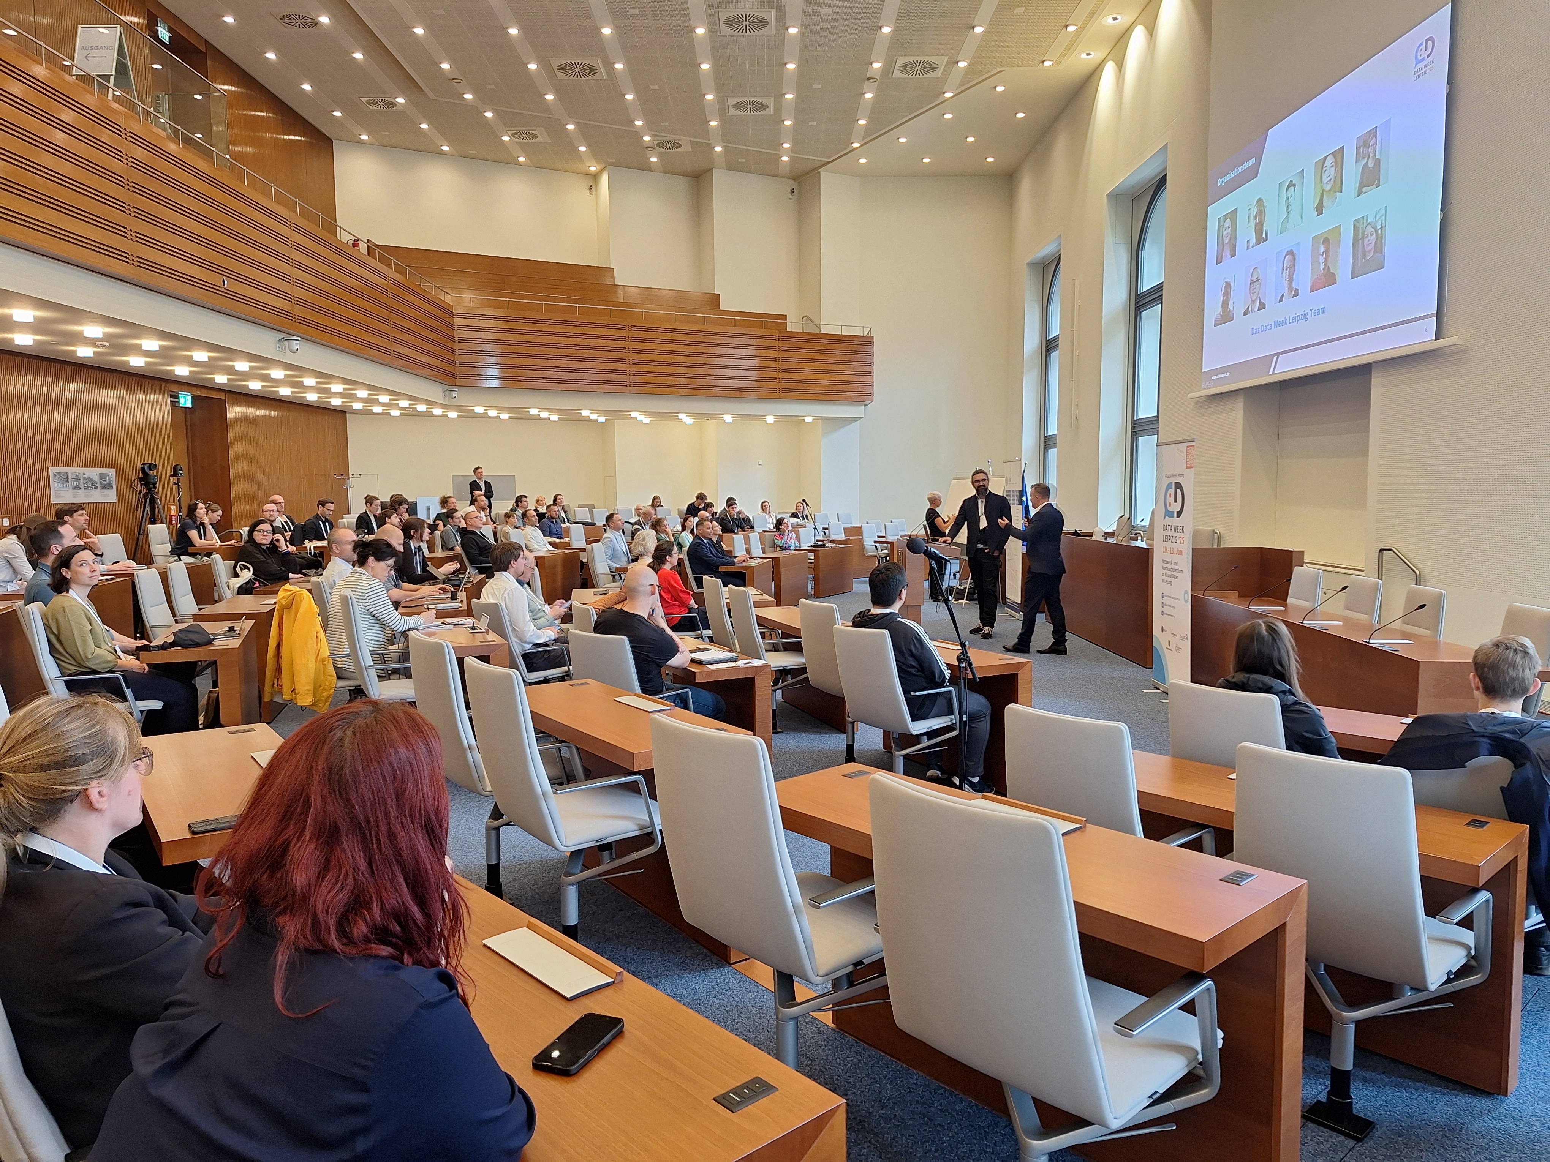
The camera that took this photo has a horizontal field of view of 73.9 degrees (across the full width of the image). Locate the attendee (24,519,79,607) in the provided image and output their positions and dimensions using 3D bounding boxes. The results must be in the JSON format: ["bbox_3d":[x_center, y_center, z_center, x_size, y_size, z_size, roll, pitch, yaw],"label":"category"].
[{"bbox_3d":[-3.836,0.350,5.862,0.820,1.402,0.540,-2,5,-17],"label":"attendee"}]

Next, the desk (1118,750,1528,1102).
[{"bbox_3d":[1.532,1.041,3.276,0.455,0.740,1.290,-5,7,-43],"label":"desk"}]

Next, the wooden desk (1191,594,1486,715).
[{"bbox_3d":[3.965,0.638,7.627,0.580,0.750,4.150,0,5,5],"label":"wooden desk"}]

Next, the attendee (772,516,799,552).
[{"bbox_3d":[0.267,-0.383,17.324,0.660,1.310,0.500,1,5,23],"label":"attendee"}]

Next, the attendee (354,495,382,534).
[{"bbox_3d":[-5.424,-0.488,14.210,0.750,1.340,0.480,0,5,9],"label":"attendee"}]

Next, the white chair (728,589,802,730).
[{"bbox_3d":[0.049,0.532,7.236,0.620,1.000,0.600,-3,5,-27],"label":"white chair"}]

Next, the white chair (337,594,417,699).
[{"bbox_3d":[-2.016,0.558,5.660,0.620,1.000,0.600,-3,5,-25],"label":"white chair"}]

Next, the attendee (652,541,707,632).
[{"bbox_3d":[-0.778,0.301,9.072,0.700,1.270,0.480,-2,5,-15],"label":"attendee"}]

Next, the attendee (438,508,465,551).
[{"bbox_3d":[-4.263,-0.312,14.057,0.780,1.347,0.500,0,5,0],"label":"attendee"}]

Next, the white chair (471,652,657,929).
[{"bbox_3d":[-0.665,0.748,3.356,0.540,1.020,0.555,-4,7,-37],"label":"white chair"}]

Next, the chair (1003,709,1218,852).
[{"bbox_3d":[1.053,0.886,3.260,0.600,1.060,0.610,4,7,44],"label":"chair"}]

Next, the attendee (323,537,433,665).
[{"bbox_3d":[-2.267,0.406,6.070,0.700,1.280,0.500,-2,5,-23],"label":"attendee"}]

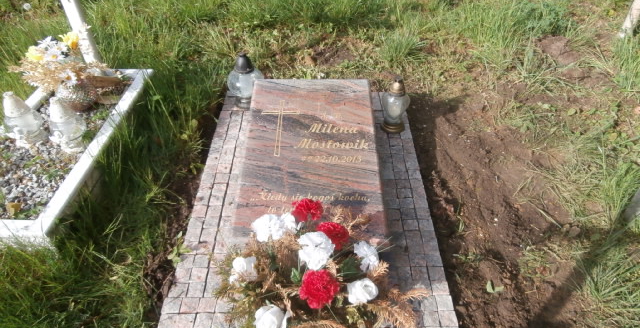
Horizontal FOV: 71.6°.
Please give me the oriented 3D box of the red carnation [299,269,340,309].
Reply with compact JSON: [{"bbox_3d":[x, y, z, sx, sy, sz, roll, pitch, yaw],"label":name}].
[{"bbox_3d":[-0.001,0.293,1.045,0.093,0.078,0.082,-2,43,-1],"label":"red carnation"}]

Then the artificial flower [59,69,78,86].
[{"bbox_3d":[-0.935,-0.322,1.650,0.072,0.060,0.052,-25,48,-23],"label":"artificial flower"}]

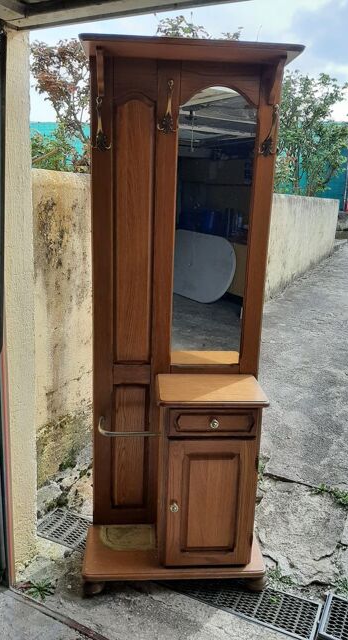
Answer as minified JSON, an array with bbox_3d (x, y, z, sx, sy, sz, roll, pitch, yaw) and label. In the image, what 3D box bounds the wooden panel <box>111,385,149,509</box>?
[{"bbox_3d":[-0.184,0.534,2.008,0.145,0.569,0.020,1,15,-4],"label":"wooden panel"}]

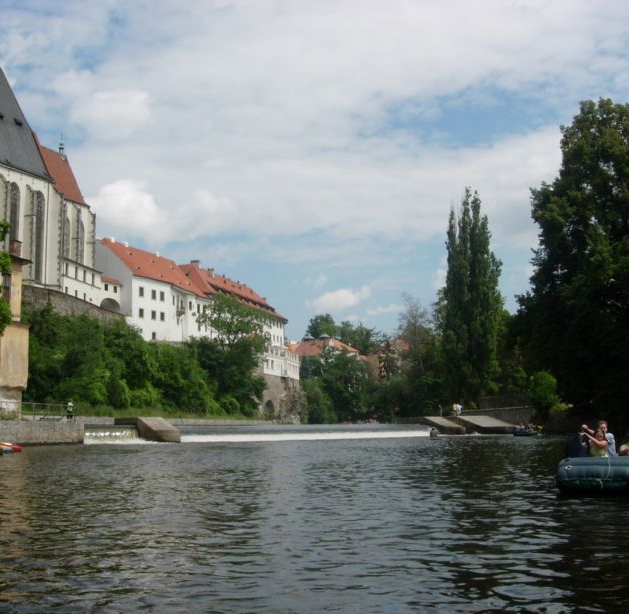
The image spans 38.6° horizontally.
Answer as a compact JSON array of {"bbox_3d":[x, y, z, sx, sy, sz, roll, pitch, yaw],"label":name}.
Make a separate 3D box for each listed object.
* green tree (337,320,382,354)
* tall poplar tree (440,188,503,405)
[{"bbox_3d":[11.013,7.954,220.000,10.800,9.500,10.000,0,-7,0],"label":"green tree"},{"bbox_3d":[20.741,-1.247,118.000,7.800,28.600,7.500,0,-7,0],"label":"tall poplar tree"}]

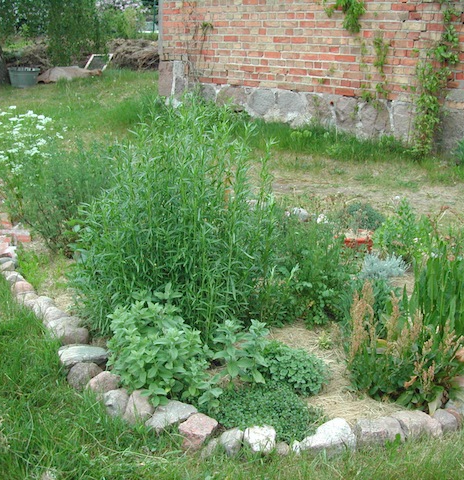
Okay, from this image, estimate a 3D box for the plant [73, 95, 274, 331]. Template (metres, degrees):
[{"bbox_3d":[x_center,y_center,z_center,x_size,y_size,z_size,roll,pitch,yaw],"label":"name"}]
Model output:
[{"bbox_3d":[-0.299,-0.172,3.720,1.030,1.030,0.920,-1,17,-5],"label":"plant"}]

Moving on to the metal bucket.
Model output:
[{"bbox_3d":[-3.160,-2.467,10.700,0.480,0.310,0.480,-4,17,-16],"label":"metal bucket"}]

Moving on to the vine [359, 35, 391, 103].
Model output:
[{"bbox_3d":[1.256,-1.565,6.381,0.130,0.600,0.380,-13,21,-38],"label":"vine"}]

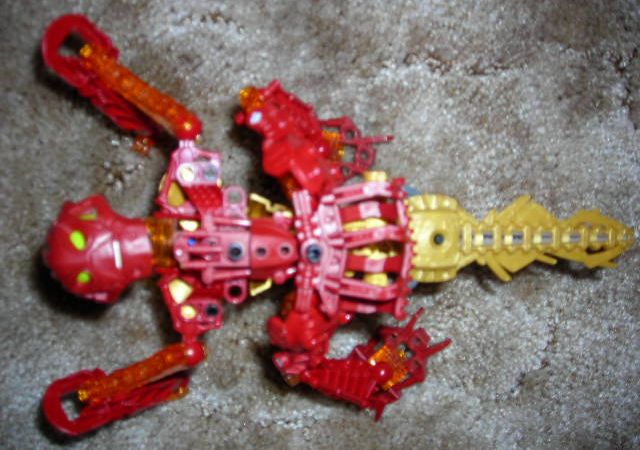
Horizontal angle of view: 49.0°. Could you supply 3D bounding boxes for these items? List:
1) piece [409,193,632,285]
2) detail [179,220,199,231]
[{"bbox_3d":[0.071,0.005,0.251,0.082,0.014,0.031,-1,92,0],"label":"piece"},{"bbox_3d":[-0.045,0.000,0.242,0.007,0.003,0.004,0,92,0],"label":"detail"}]

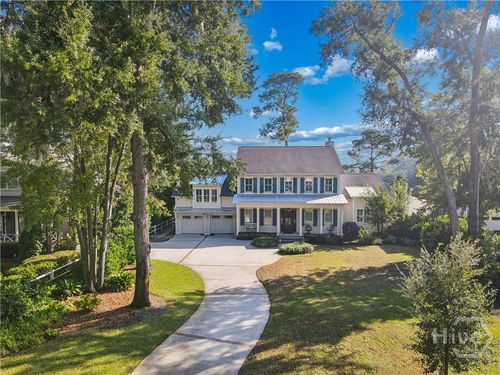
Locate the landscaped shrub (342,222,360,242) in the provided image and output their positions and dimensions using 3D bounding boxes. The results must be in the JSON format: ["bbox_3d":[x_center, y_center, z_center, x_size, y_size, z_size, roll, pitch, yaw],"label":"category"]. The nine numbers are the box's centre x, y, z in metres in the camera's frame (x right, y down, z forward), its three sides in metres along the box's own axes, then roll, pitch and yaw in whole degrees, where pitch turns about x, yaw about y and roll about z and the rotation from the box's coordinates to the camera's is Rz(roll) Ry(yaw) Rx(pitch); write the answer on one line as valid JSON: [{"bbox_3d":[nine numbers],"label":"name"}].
[{"bbox_3d":[10.514,4.611,35.910,1.820,1.900,1.750,0,2,2],"label":"landscaped shrub"}]

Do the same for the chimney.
[{"bbox_3d":[10.090,-5.739,43.728,1.050,1.250,0.900,0,2,2],"label":"chimney"}]

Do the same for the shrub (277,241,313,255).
[{"bbox_3d":[4.055,5.309,30.895,2.950,0.850,2.500,0,2,2],"label":"shrub"}]

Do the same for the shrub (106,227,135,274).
[{"bbox_3d":[-9.155,4.383,24.697,2.080,3.130,2.200,0,2,2],"label":"shrub"}]

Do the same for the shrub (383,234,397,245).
[{"bbox_3d":[13.970,5.172,34.719,1.370,0.860,1.300,0,2,2],"label":"shrub"}]

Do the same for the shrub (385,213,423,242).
[{"bbox_3d":[16.125,4.108,36.418,3.890,2.870,3.000,0,2,2],"label":"shrub"}]

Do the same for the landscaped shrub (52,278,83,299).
[{"bbox_3d":[-10.420,5.689,19.793,1.660,0.860,1.500,0,2,2],"label":"landscaped shrub"}]

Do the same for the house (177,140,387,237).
[{"bbox_3d":[3.600,0.046,42.027,24.400,10.600,13.000,0,2,2],"label":"house"}]

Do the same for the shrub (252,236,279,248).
[{"bbox_3d":[1.485,5.229,33.223,2.430,0.850,2.200,0,2,2],"label":"shrub"}]

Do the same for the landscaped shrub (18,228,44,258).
[{"bbox_3d":[-18.416,4.557,29.218,2.130,2.470,2.000,0,2,2],"label":"landscaped shrub"}]

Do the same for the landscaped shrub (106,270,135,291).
[{"bbox_3d":[-7.969,5.601,21.168,1.780,0.940,1.600,0,2,2],"label":"landscaped shrub"}]

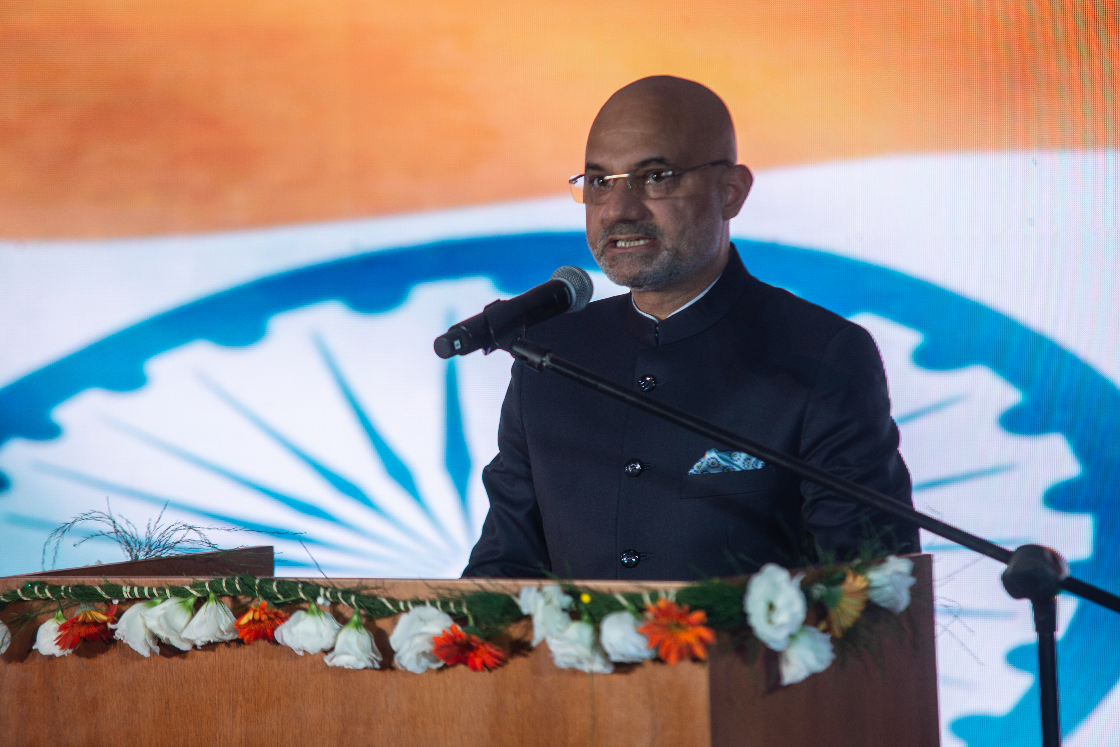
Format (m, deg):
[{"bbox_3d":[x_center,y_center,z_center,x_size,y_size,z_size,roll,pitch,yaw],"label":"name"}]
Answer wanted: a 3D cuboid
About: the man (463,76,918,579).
[{"bbox_3d":[0.148,0.547,6.860,0.550,1.750,0.380,0,2,28],"label":"man"}]

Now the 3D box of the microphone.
[{"bbox_3d":[-0.048,-0.061,6.570,0.053,0.053,0.235,1,18,44],"label":"microphone"}]

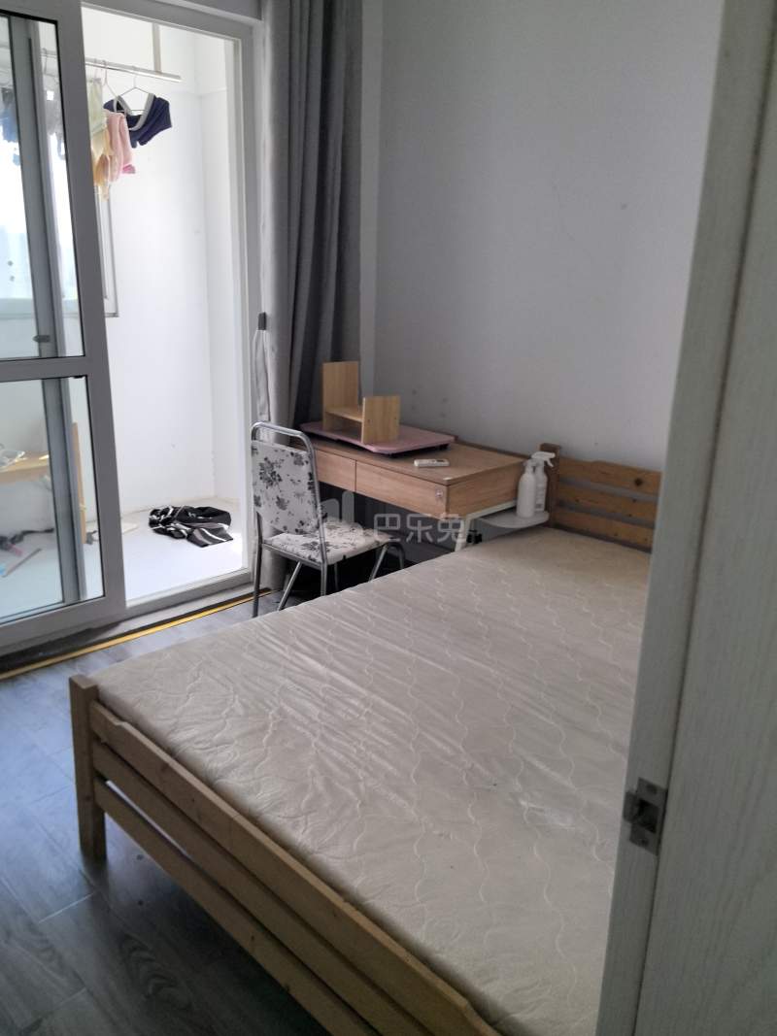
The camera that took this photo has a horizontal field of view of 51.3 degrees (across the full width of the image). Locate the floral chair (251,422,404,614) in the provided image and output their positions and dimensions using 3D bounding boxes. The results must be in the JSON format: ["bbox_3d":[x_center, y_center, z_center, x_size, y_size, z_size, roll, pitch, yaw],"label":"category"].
[{"bbox_3d":[-0.243,0.053,3.449,0.420,0.920,0.500,16,22,40],"label":"floral chair"}]

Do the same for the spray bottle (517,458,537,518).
[{"bbox_3d":[0.546,-0.122,3.194,0.070,0.230,0.088,14,21,36],"label":"spray bottle"}]

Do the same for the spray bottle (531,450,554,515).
[{"bbox_3d":[0.631,-0.149,3.276,0.096,0.243,0.067,5,17,11],"label":"spray bottle"}]

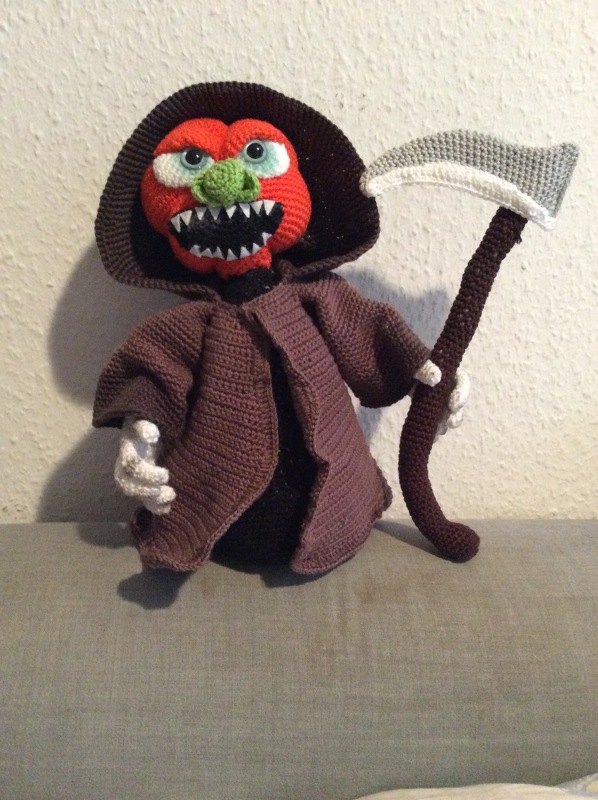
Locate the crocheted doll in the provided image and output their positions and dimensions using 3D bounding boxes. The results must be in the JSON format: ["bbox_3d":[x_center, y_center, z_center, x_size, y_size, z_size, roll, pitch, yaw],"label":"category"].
[{"bbox_3d":[-0.031,-0.055,0.580,0.260,0.365,0.180,-2,5,0],"label":"crocheted doll"}]

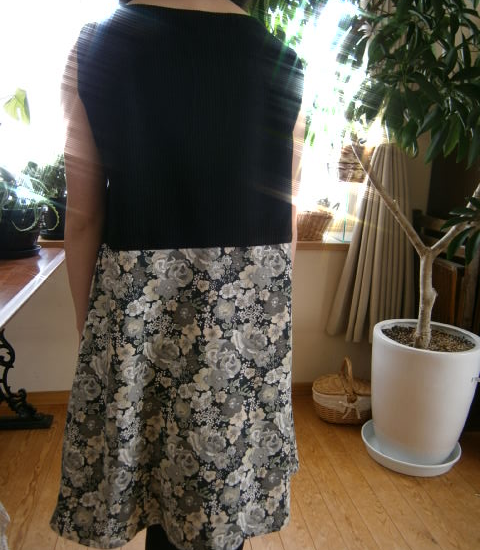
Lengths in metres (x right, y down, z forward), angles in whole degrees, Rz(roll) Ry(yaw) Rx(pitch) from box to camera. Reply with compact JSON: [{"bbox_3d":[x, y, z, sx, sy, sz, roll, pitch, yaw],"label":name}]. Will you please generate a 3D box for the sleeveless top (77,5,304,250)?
[{"bbox_3d":[-0.085,-0.256,0.845,0.410,0.410,0.250,-1,13,-13],"label":"sleeveless top"}]

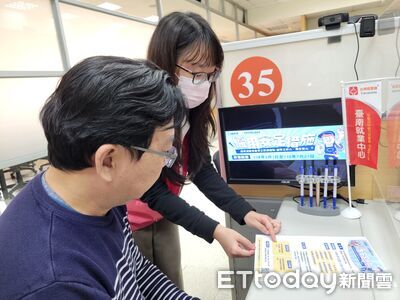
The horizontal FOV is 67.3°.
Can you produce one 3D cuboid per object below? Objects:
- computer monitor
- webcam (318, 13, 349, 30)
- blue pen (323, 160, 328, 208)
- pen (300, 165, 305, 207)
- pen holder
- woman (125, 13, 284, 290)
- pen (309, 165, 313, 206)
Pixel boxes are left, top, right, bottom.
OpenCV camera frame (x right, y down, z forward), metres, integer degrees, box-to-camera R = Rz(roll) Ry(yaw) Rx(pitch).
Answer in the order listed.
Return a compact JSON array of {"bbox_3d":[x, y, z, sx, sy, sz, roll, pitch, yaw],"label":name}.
[{"bbox_3d":[0.299,-0.020,1.064,0.442,0.290,0.050,-2,12,24],"label":"computer monitor"},{"bbox_3d":[0.436,-0.418,0.980,0.092,0.041,0.050,-1,13,26],"label":"webcam"},{"bbox_3d":[0.406,0.119,0.968,0.011,0.147,0.011,2,14,23],"label":"blue pen"},{"bbox_3d":[0.342,0.123,1.004,0.011,0.141,0.011,0,13,23],"label":"pen"},{"bbox_3d":[0.388,0.151,0.983,0.135,0.110,0.070,-1,13,27],"label":"pen holder"},{"bbox_3d":[-0.018,0.307,0.930,0.530,1.380,0.460,-2,12,24],"label":"woman"},{"bbox_3d":[0.368,0.122,0.991,0.011,0.141,0.011,0,13,23],"label":"pen"}]

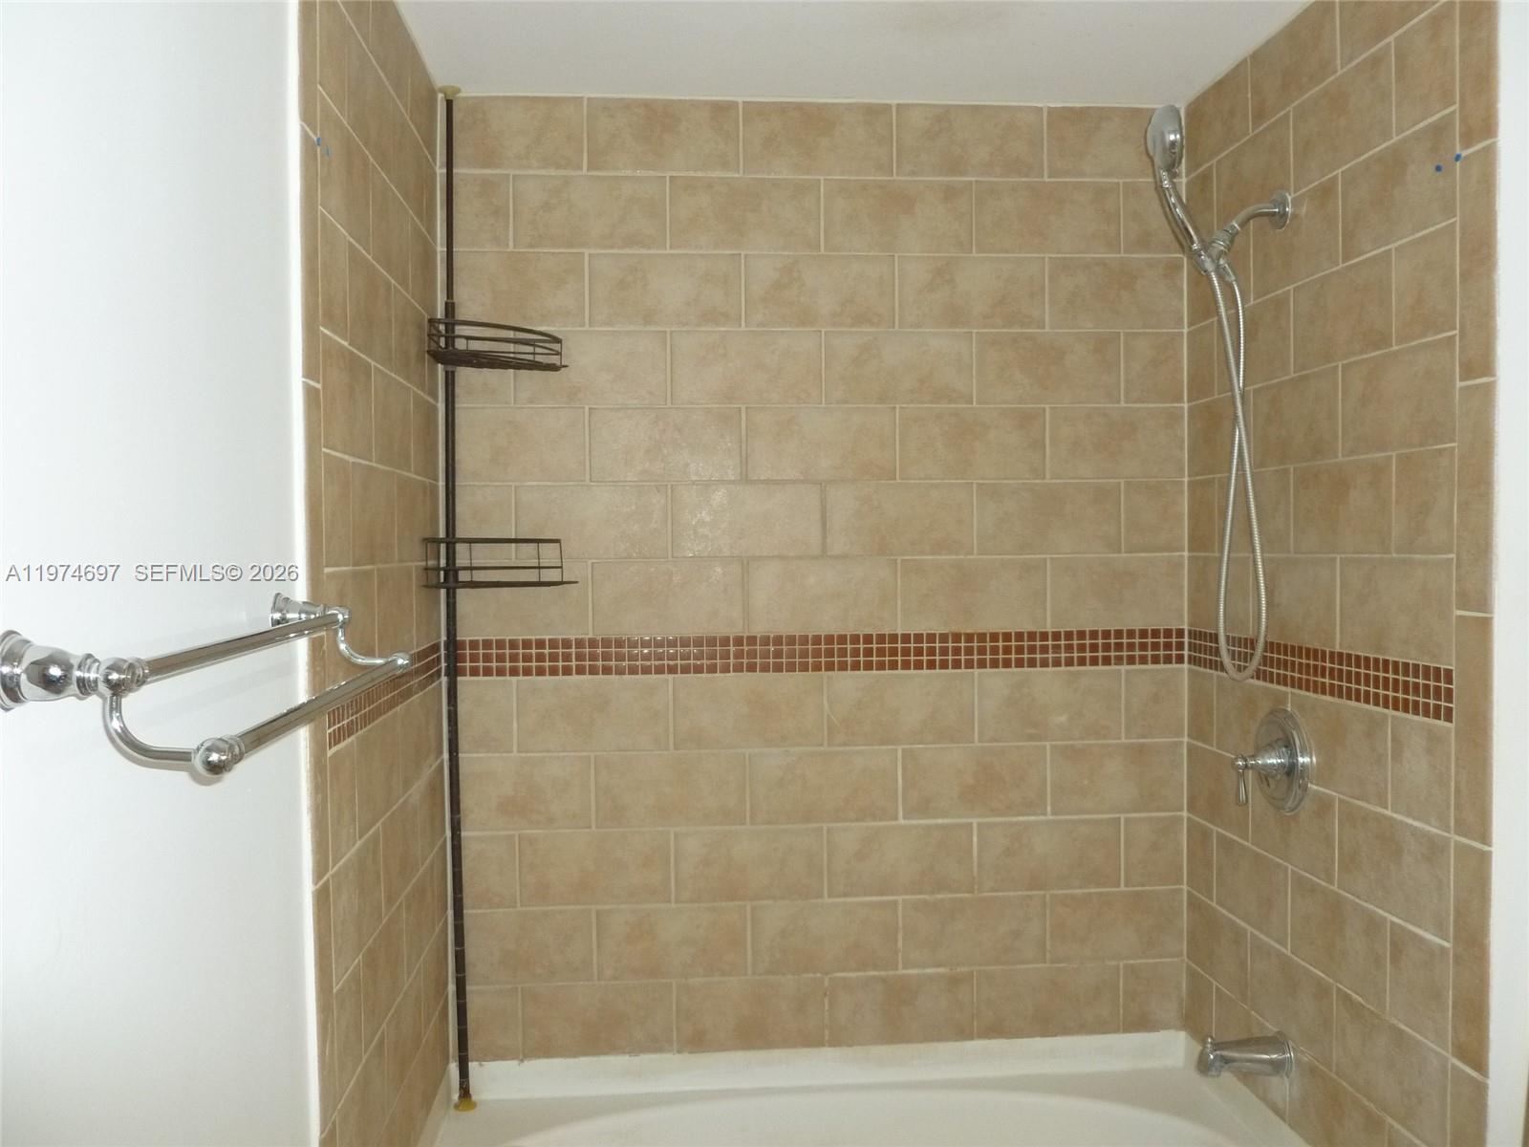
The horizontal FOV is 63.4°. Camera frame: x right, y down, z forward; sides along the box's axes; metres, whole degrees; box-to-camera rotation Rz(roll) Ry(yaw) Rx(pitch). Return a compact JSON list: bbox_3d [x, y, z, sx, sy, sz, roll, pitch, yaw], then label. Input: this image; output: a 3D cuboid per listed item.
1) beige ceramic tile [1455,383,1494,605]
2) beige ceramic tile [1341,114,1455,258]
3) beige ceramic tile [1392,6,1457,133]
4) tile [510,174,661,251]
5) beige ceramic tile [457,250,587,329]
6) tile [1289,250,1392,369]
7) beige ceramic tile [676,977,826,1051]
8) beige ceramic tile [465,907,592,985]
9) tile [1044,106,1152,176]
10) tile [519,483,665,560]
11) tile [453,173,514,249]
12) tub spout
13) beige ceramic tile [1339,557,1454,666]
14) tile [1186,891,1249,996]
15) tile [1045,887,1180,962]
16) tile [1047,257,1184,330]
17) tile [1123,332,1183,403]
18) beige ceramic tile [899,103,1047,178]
[{"bbox_3d":[0.954,-0.100,1.653,0.010,0.301,0.074,-1,1,-5],"label":"beige ceramic tile"},{"bbox_3d":[0.932,-0.559,1.823,0.010,0.148,0.293,-1,1,-5],"label":"beige ceramic tile"},{"bbox_3d":[0.936,-0.710,1.745,0.010,0.149,0.142,-1,1,-5],"label":"beige ceramic tile"},{"bbox_3d":[-0.342,-0.710,2.439,0.299,0.145,0.010,-1,1,-5],"label":"tile"},{"bbox_3d":[-0.487,-0.551,2.405,0.279,0.146,0.010,-1,1,-5],"label":"beige ceramic tile"},{"bbox_3d":[0.921,-0.409,1.970,0.010,0.149,0.298,-1,1,-5],"label":"tile"},{"bbox_3d":[-0.027,0.890,2.496,0.300,0.144,0.010,-1,1,-5],"label":"beige ceramic tile"},{"bbox_3d":[-0.478,0.741,2.455,0.277,0.148,0.010,-1,1,-5],"label":"beige ceramic tile"},{"bbox_3d":[0.718,-0.883,2.536,0.291,0.145,0.010,-1,1,-5],"label":"tile"},{"bbox_3d":[-0.340,-0.104,2.448,0.303,0.148,0.010,-1,1,-5],"label":"tile"},{"bbox_3d":[-0.565,-0.711,2.431,0.139,0.147,0.010,-1,1,-5],"label":"tile"},{"bbox_3d":[0.830,0.836,2.140,0.145,0.070,0.066,-1,1,-5],"label":"tub spout"},{"bbox_3d":[0.939,0.049,1.844,0.010,0.149,0.296,-1,1,-5],"label":"beige ceramic tile"},{"bbox_3d":[0.885,0.723,2.408,0.010,0.145,0.266,-1,1,-5],"label":"tile"},{"bbox_3d":[0.727,0.729,2.568,0.290,0.145,0.010,-1,1,-5],"label":"tile"},{"bbox_3d":[0.718,-0.572,2.530,0.288,0.148,0.010,-1,1,-5],"label":"tile"},{"bbox_3d":[0.791,-0.416,2.517,0.126,0.145,0.010,-1,1,-5],"label":"tile"},{"bbox_3d":[0.412,-0.862,2.477,0.301,0.146,0.010,-1,1,-5],"label":"beige ceramic tile"}]

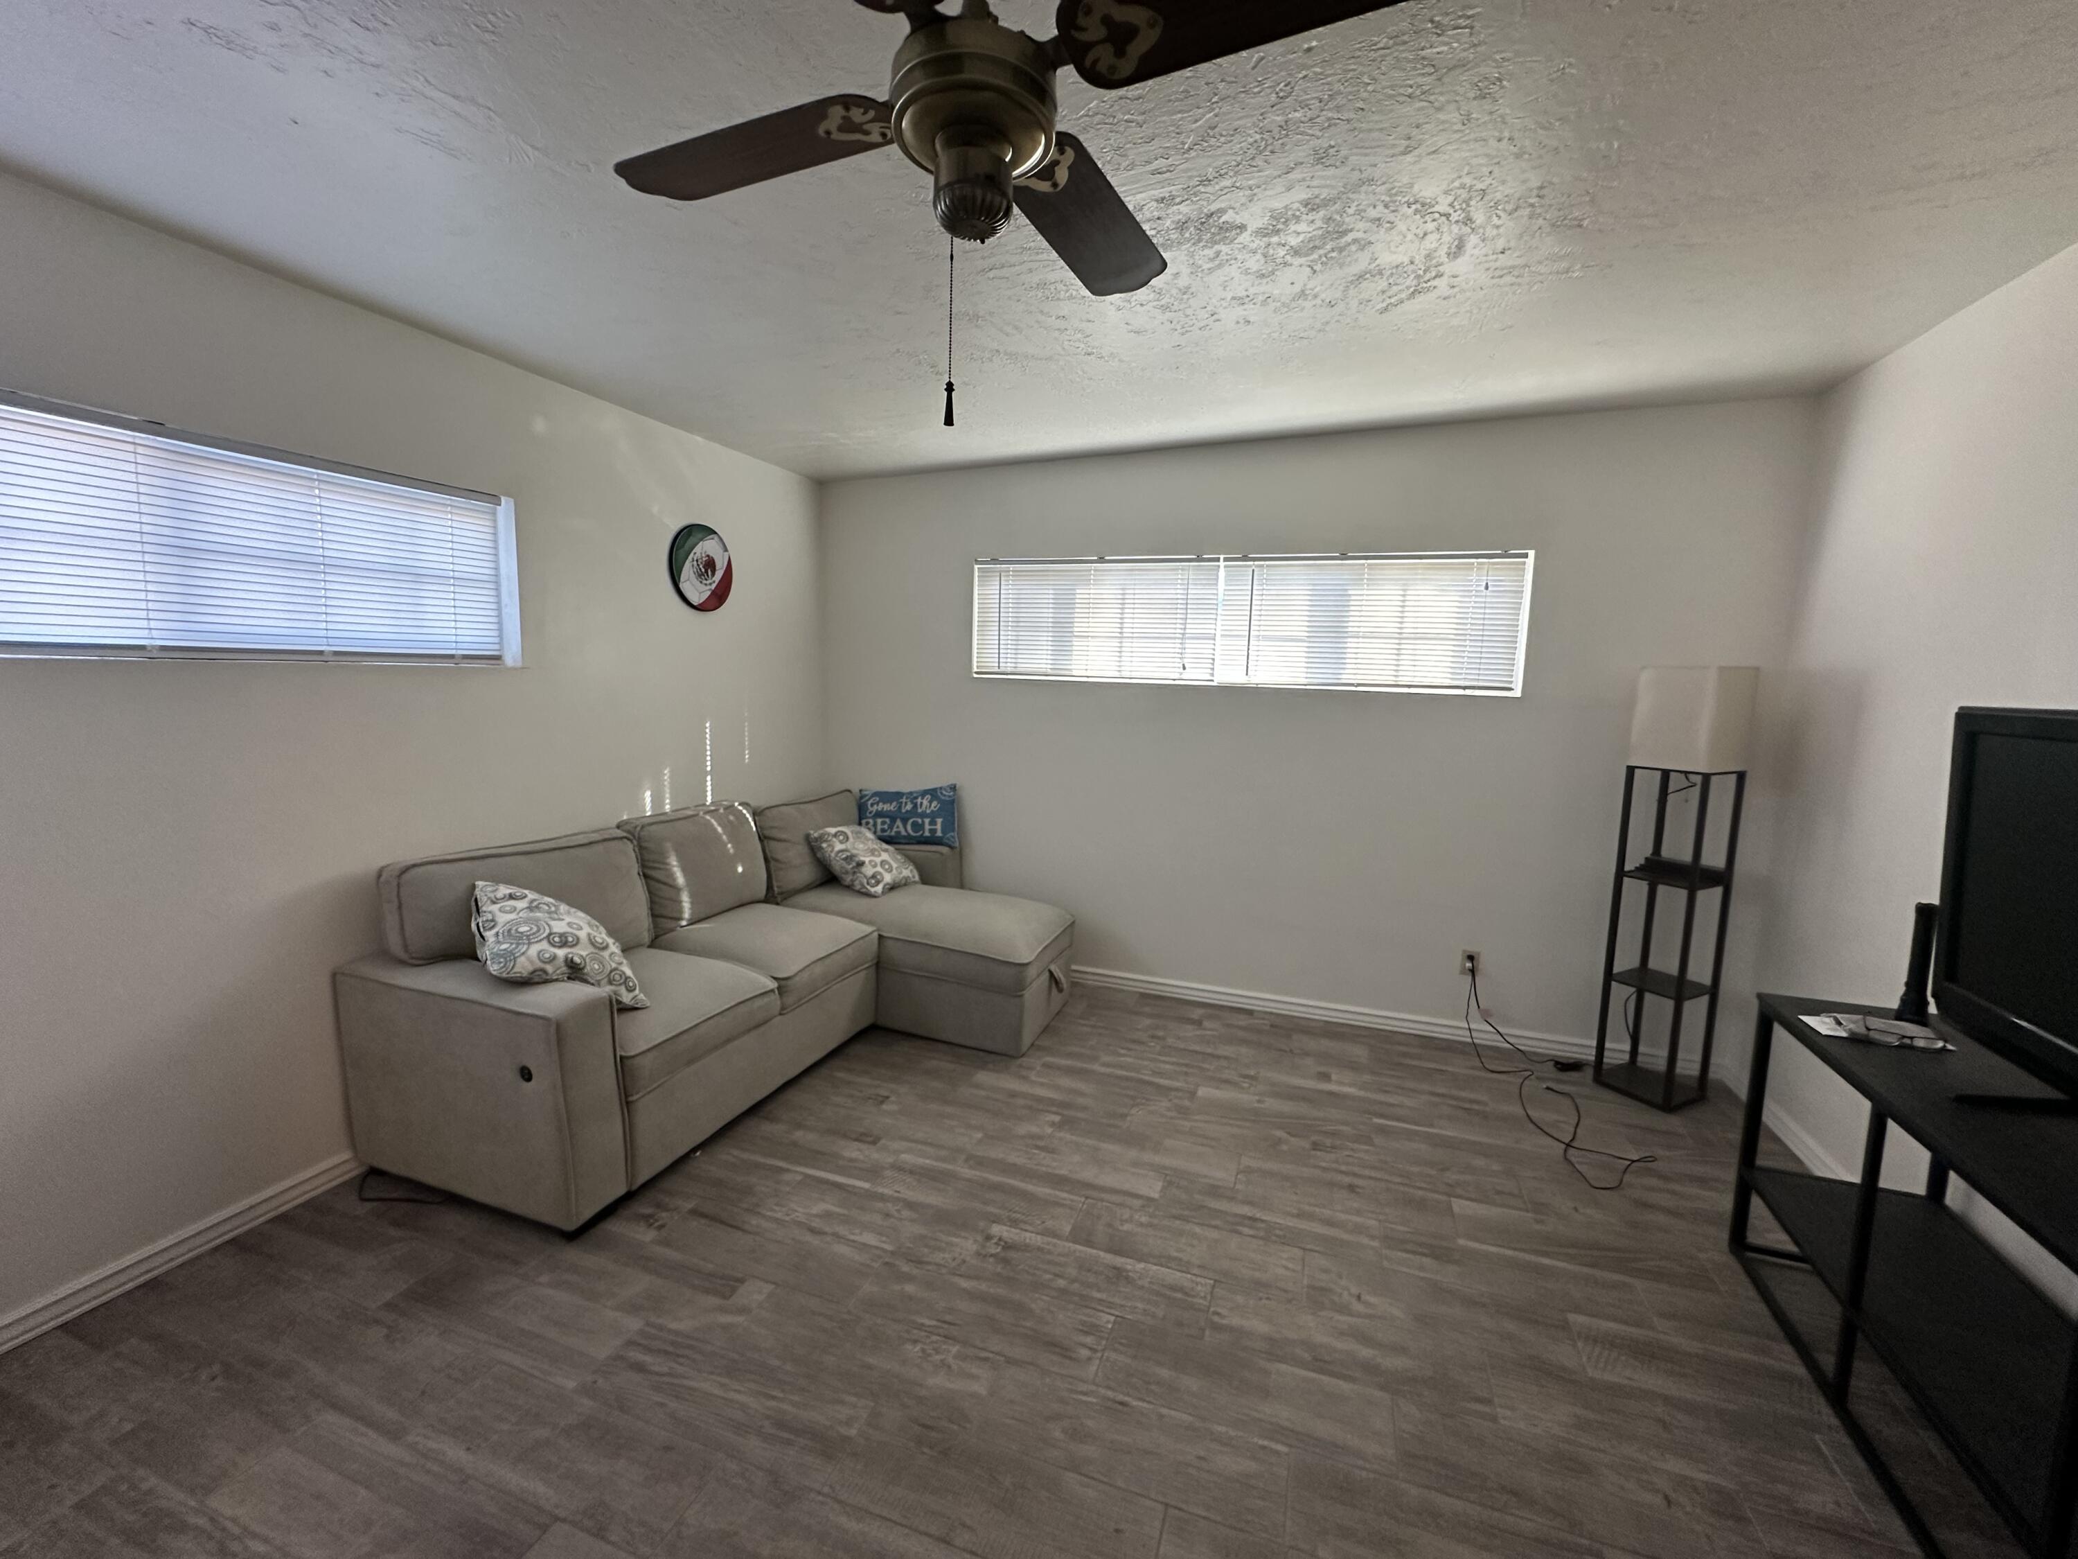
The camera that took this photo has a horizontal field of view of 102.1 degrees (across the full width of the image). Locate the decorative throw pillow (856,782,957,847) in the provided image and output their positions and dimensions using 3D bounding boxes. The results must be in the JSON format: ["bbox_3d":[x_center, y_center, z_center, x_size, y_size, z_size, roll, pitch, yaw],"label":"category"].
[{"bbox_3d":[-0.664,0.175,4.237,0.534,0.309,0.120,3,-5,12],"label":"decorative throw pillow"}]

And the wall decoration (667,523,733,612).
[{"bbox_3d":[-1.448,-0.906,3.621,0.032,0.366,0.366,4,7,20],"label":"wall decoration"}]

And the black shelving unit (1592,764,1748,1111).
[{"bbox_3d":[2.296,0.565,3.073,0.242,1.209,0.242,-3,8,-28],"label":"black shelving unit"}]

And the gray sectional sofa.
[{"bbox_3d":[-0.868,0.622,3.224,1.520,0.918,2.310,4,8,20],"label":"gray sectional sofa"}]

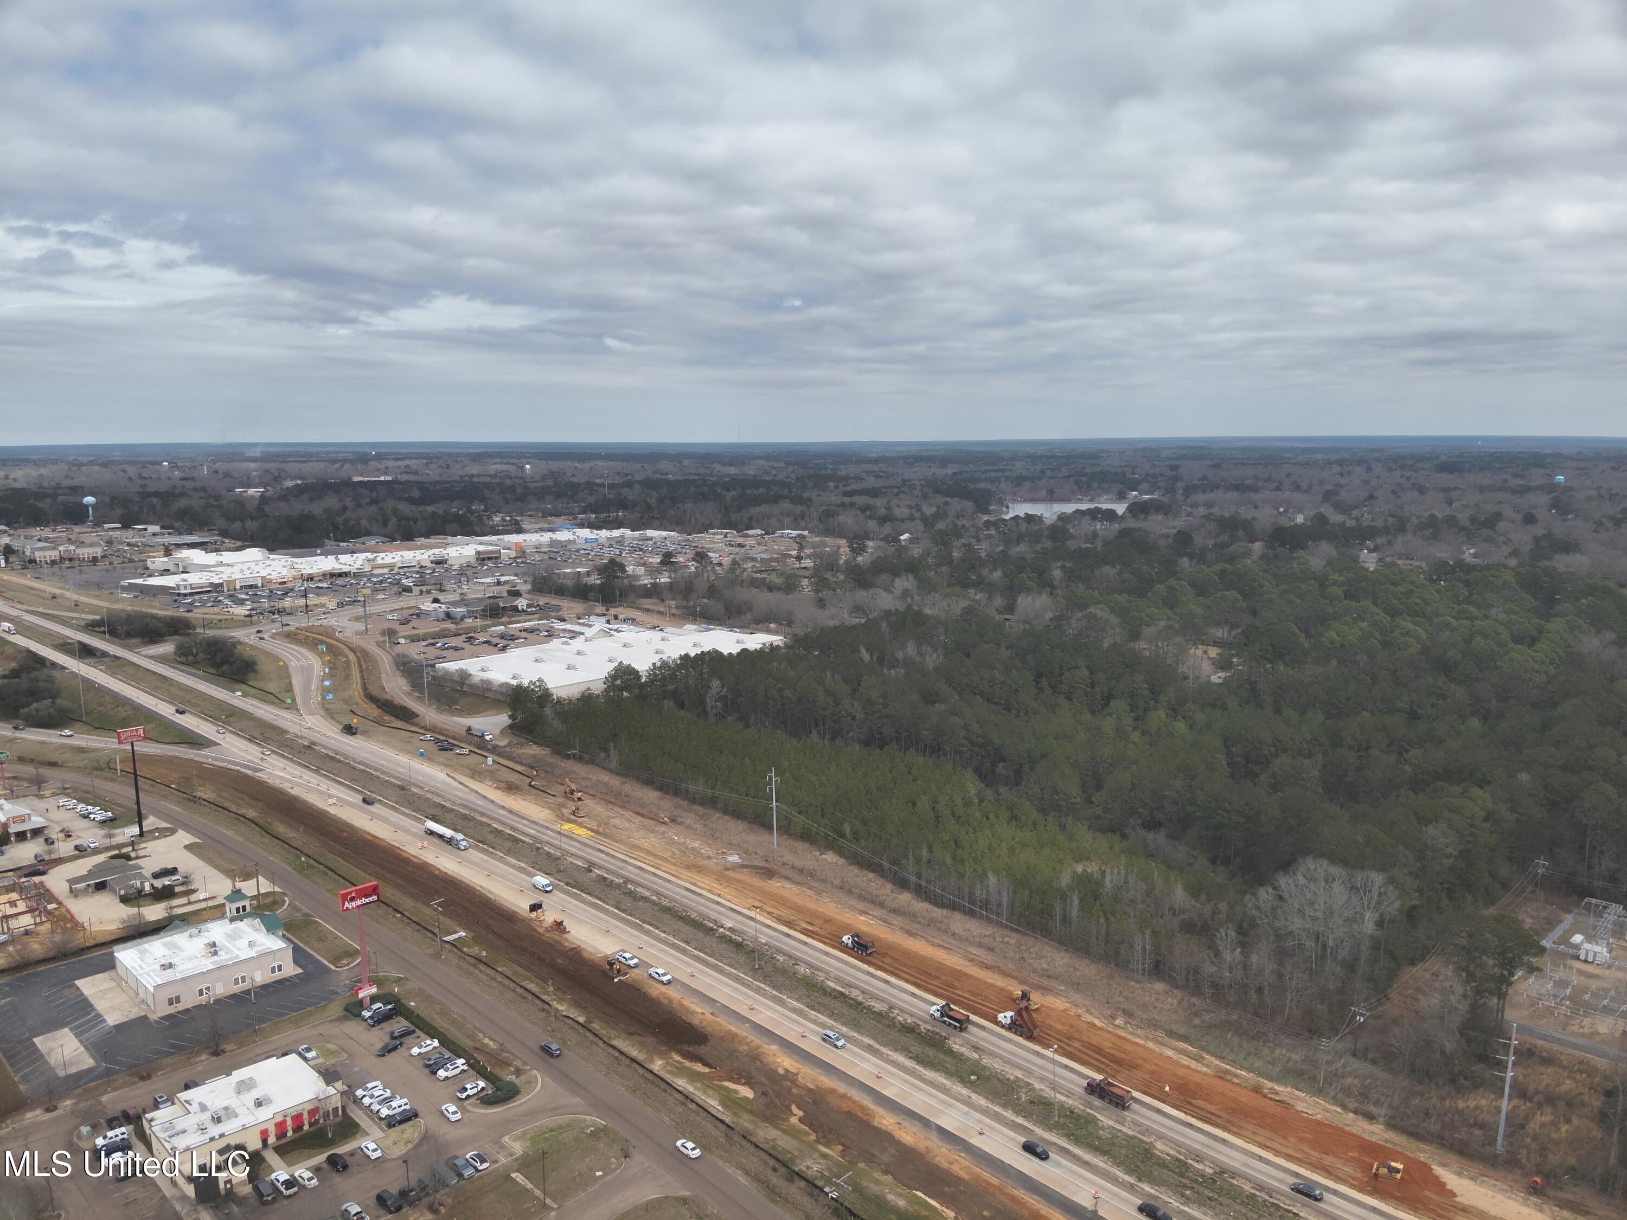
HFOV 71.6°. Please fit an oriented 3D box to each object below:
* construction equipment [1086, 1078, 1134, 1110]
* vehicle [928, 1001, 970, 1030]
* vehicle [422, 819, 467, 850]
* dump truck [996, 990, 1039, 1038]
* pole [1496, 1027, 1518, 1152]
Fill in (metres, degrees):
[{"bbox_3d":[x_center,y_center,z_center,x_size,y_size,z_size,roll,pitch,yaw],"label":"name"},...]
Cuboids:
[{"bbox_3d":[52.418,85.595,200.416,2.600,3.300,8.119,-8,12,-43],"label":"construction equipment"},{"bbox_3d":[26.841,79.886,222.004,2.600,3.300,8.295,-8,12,-43],"label":"vehicle"},{"bbox_3d":[-94.554,58.184,290.813,2.600,3.600,19.044,-9,12,-44],"label":"vehicle"},{"bbox_3d":[39.937,79.163,219.991,2.700,6.200,8.033,-8,12,-41],"label":"dump truck"},{"bbox_3d":[113.611,78.525,185.320,2.900,23.200,0.800,3,9,20],"label":"pole"}]

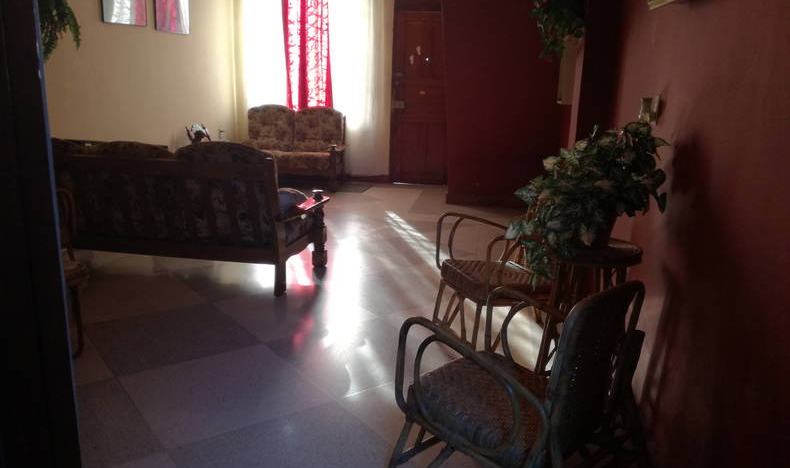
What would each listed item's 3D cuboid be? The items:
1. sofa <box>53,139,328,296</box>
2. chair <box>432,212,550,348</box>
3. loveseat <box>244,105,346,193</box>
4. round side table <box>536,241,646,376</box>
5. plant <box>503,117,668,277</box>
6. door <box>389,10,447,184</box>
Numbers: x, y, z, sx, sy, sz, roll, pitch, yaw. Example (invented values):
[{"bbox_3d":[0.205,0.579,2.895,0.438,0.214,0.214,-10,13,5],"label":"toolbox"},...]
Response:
[{"bbox_3d":[-1.476,-0.187,3.846,1.944,0.847,0.814,4,13,11],"label":"sofa"},{"bbox_3d":[0.560,0.154,2.926,0.588,0.712,0.508,-1,13,-14],"label":"chair"},{"bbox_3d":[-1.289,-1.091,7.609,1.277,0.972,0.814,4,13,11],"label":"loveseat"},{"bbox_3d":[0.867,0.321,2.712,0.452,0.497,0.452,4,13,11],"label":"round side table"},{"bbox_3d":[0.806,-0.141,2.592,0.542,0.633,0.520,4,13,11],"label":"plant"},{"bbox_3d":[0.353,-1.714,7.880,0.836,2.158,0.068,4,13,11],"label":"door"}]

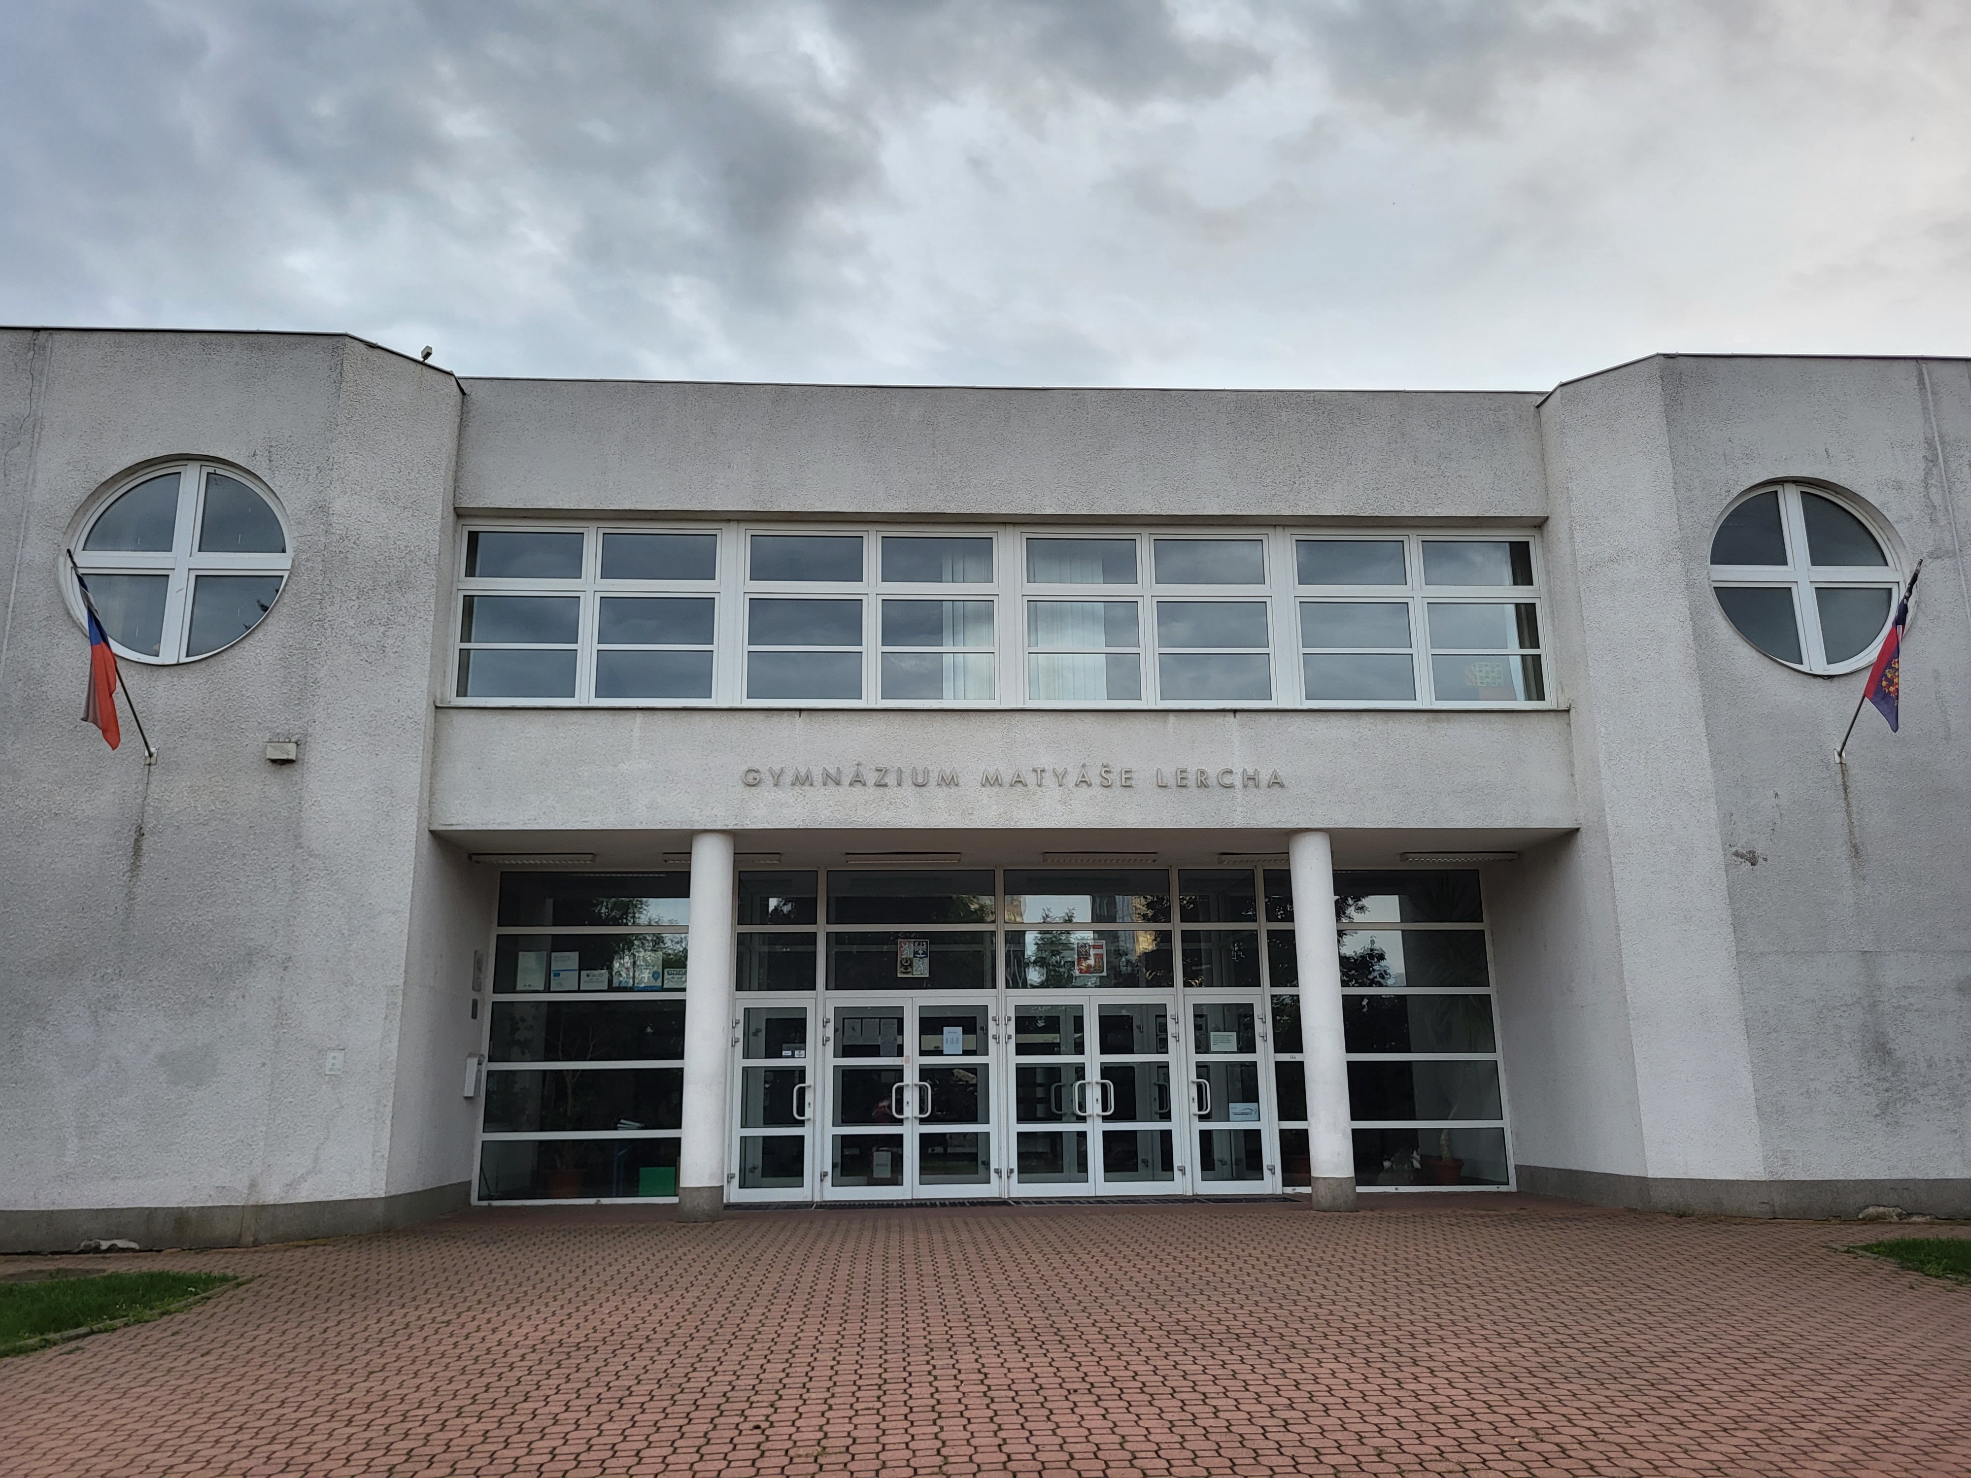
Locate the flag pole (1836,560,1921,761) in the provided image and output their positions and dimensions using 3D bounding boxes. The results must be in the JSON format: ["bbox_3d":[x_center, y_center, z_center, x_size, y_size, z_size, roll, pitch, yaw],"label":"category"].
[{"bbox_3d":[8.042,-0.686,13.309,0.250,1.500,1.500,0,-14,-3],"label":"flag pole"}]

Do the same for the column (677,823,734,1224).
[{"bbox_3d":[-2.695,2.755,14.334,0.400,3.650,0.400,0,-14,-3],"label":"column"}]

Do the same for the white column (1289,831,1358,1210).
[{"bbox_3d":[3.330,2.758,14.652,0.400,3.650,0.400,0,-14,-3],"label":"white column"}]

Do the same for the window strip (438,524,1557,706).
[{"bbox_3d":[0.273,-1.258,15.375,11.330,2.040,0.200,0,-14,-3],"label":"window strip"}]

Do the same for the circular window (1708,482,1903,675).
[{"bbox_3d":[7.998,-1.541,14.532,2.050,2.050,0.180,0,-14,-3],"label":"circular window"}]

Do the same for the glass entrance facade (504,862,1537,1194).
[{"bbox_3d":[0.175,3.215,16.435,11.300,3.620,0.200,0,-14,-3],"label":"glass entrance facade"}]

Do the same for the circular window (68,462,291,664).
[{"bbox_3d":[-7.364,-1.587,13.682,2.050,2.050,0.180,0,-14,-3],"label":"circular window"}]

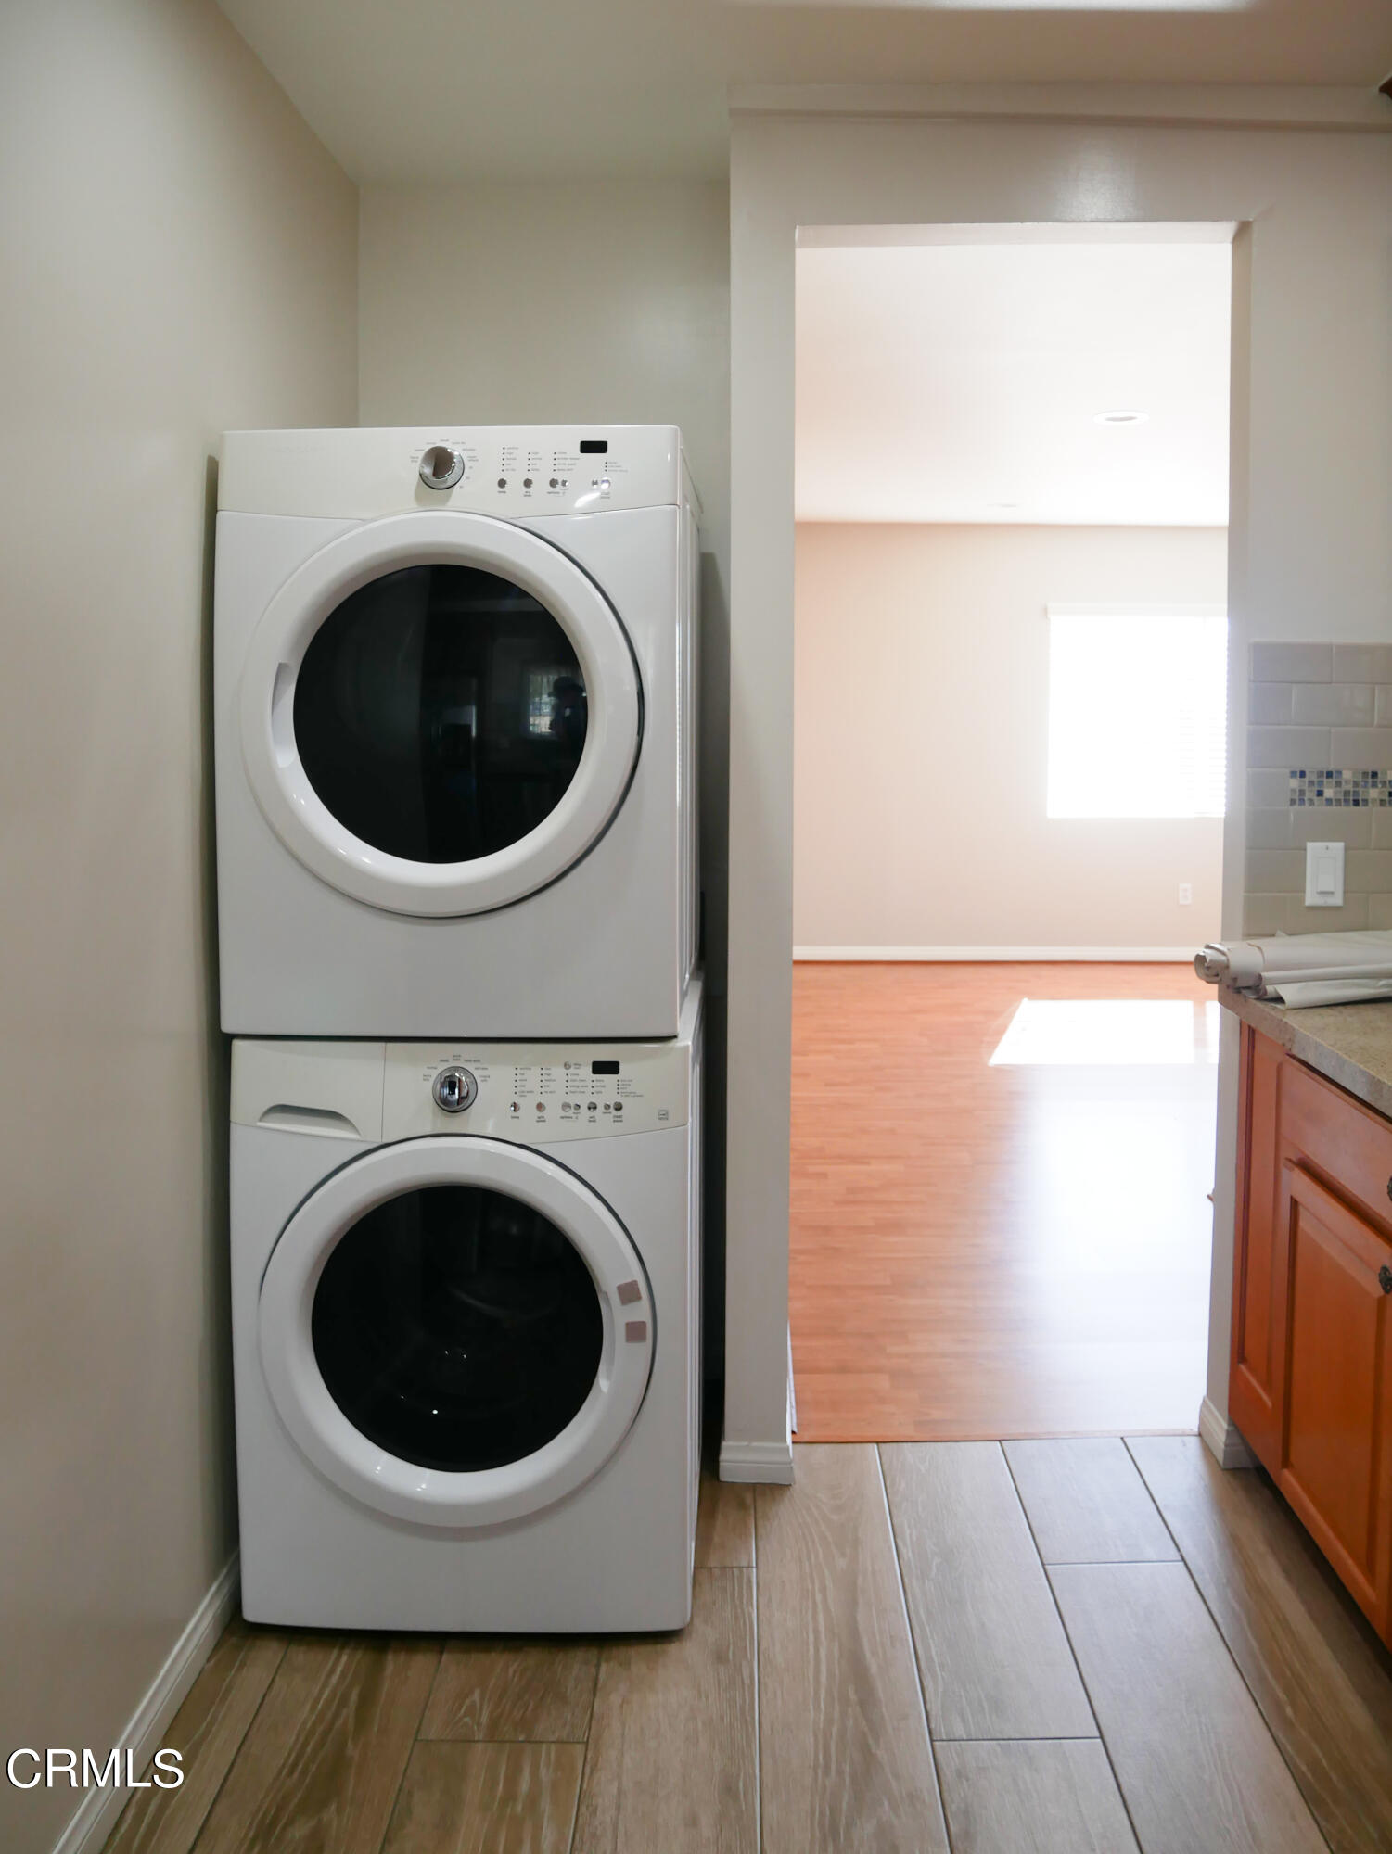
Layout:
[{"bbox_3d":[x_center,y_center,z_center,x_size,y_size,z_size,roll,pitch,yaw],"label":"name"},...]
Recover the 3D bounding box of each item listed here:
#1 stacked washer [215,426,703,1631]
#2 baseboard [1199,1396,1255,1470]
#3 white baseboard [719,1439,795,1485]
[{"bbox_3d":[-0.345,0.157,2.290,0.700,1.840,0.770,0,5,2],"label":"stacked washer"},{"bbox_3d":[1.022,0.972,2.480,0.055,0.078,0.120,0,5,2],"label":"baseboard"},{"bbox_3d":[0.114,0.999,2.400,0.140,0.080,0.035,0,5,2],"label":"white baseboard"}]

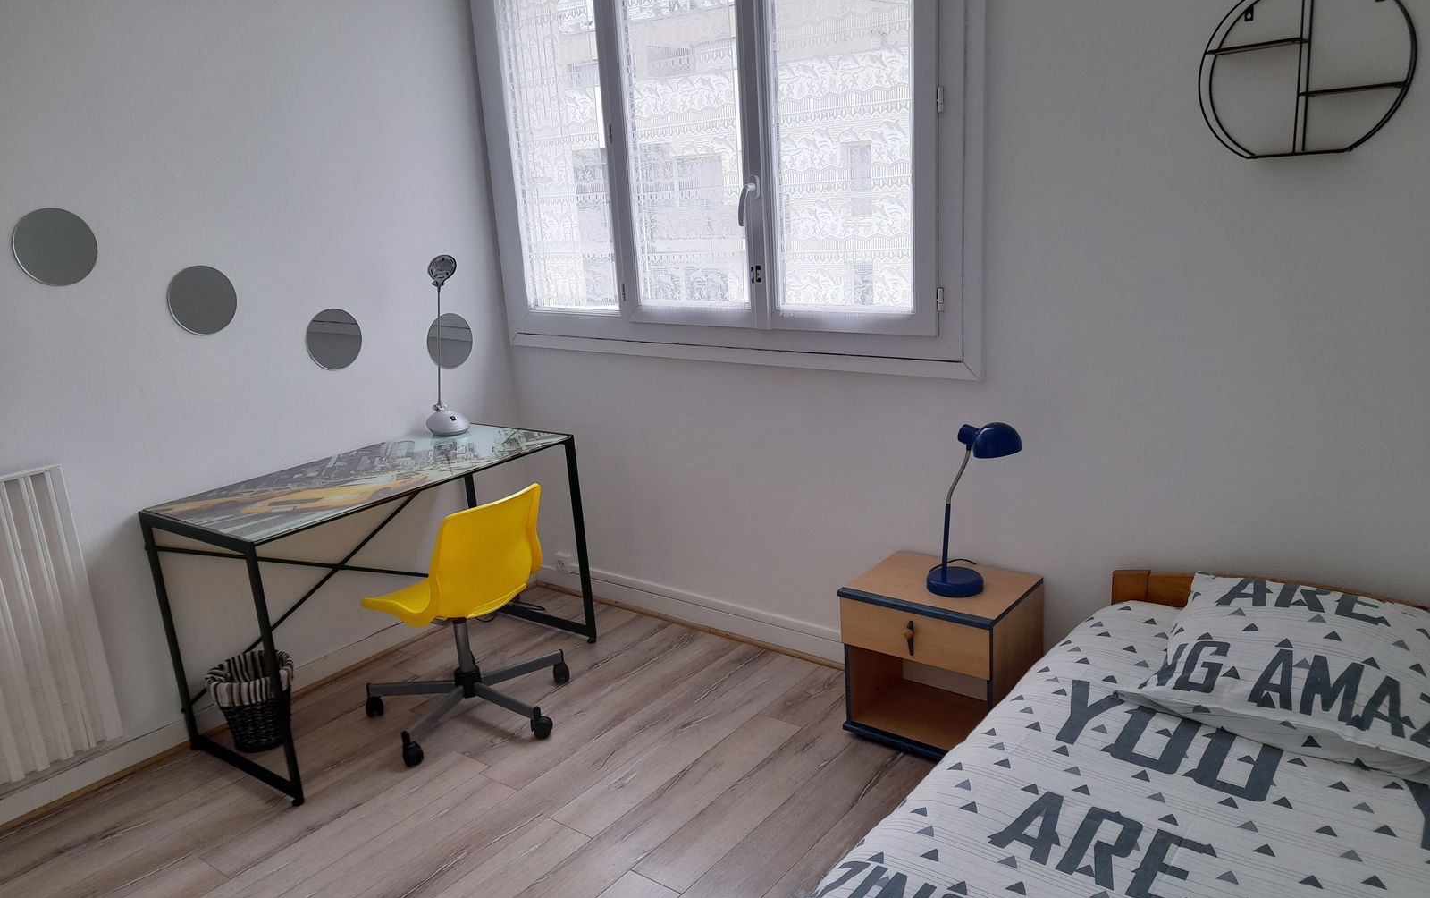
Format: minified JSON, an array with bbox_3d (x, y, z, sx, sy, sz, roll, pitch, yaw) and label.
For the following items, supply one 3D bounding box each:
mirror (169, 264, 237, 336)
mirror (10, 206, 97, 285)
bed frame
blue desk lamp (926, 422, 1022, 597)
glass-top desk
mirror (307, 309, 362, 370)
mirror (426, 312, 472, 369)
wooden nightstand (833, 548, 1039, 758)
[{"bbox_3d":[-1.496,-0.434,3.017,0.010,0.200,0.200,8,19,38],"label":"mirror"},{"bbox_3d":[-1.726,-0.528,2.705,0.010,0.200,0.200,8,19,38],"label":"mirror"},{"bbox_3d":[0.818,0.828,1.682,0.980,0.570,1.980,8,19,38],"label":"bed frame"},{"bbox_3d":[0.678,0.158,2.705,0.265,0.460,0.155,10,20,42],"label":"blue desk lamp"},{"bbox_3d":[-1.029,0.430,3.299,0.592,0.748,1.158,7,18,36],"label":"glass-top desk"},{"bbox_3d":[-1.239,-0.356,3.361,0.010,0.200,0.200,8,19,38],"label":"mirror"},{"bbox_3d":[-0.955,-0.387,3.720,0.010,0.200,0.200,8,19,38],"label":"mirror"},{"bbox_3d":[0.633,0.585,2.883,0.446,0.448,0.335,8,19,37],"label":"wooden nightstand"}]

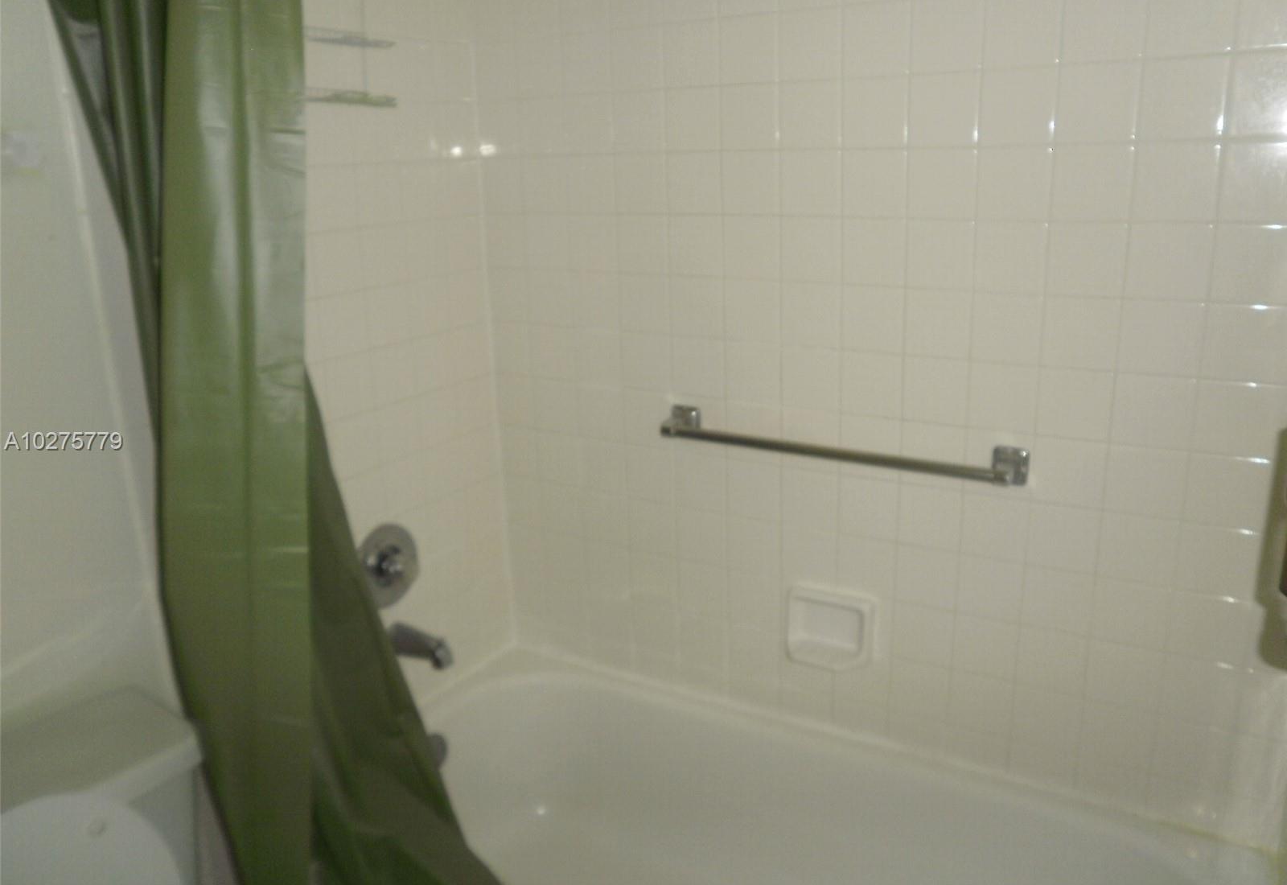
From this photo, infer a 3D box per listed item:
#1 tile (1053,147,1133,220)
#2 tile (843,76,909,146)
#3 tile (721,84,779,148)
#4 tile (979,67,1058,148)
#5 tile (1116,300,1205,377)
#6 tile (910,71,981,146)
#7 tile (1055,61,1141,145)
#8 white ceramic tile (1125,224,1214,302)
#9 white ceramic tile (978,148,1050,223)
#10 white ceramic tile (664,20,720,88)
[{"bbox_3d":[0.651,-0.375,1.395,0.108,0.108,0.009,8,20,31],"label":"tile"},{"bbox_3d":[0.368,-0.520,1.528,0.108,0.108,0.009,8,21,31],"label":"tile"},{"bbox_3d":[0.176,-0.542,1.621,0.108,0.108,0.008,8,20,31],"label":"tile"},{"bbox_3d":[0.554,-0.495,1.420,0.108,0.108,0.009,8,20,31],"label":"tile"},{"bbox_3d":[0.739,-0.148,1.377,0.108,0.108,0.008,8,20,31],"label":"tile"},{"bbox_3d":[0.461,-0.505,1.474,0.108,0.108,0.009,8,21,31],"label":"tile"},{"bbox_3d":[0.645,-0.480,1.365,0.108,0.108,0.009,8,20,31],"label":"tile"},{"bbox_3d":[0.734,-0.252,1.346,0.108,0.108,0.008,8,20,31],"label":"white ceramic tile"},{"bbox_3d":[0.560,-0.390,1.451,0.108,0.108,0.009,8,20,31],"label":"white ceramic tile"},{"bbox_3d":[0.083,-0.671,1.676,0.108,0.108,0.009,8,20,31],"label":"white ceramic tile"}]

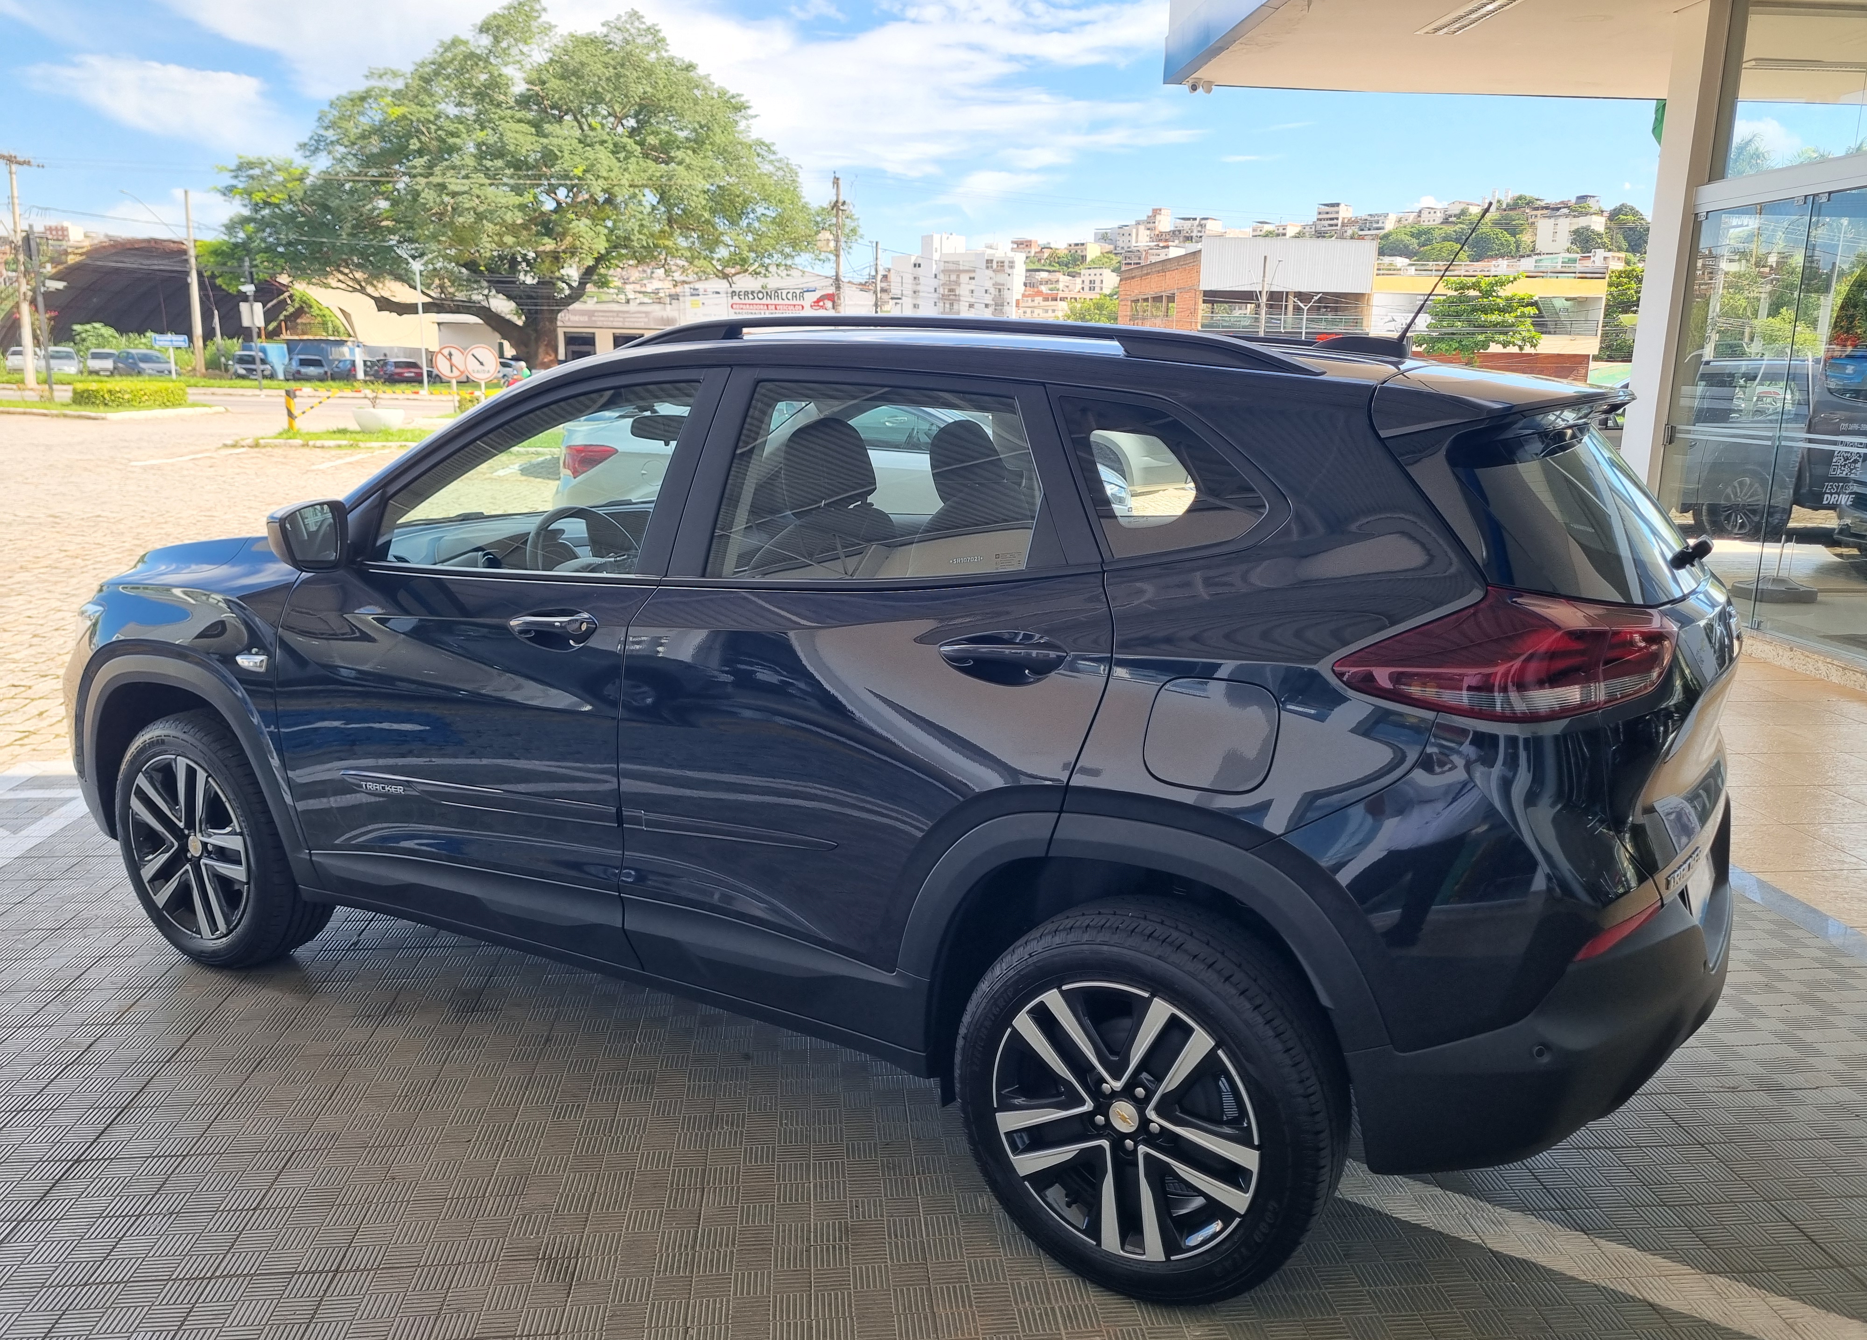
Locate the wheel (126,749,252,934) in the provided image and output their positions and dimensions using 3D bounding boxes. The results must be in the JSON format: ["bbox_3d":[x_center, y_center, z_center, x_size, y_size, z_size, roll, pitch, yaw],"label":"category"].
[{"bbox_3d":[-1.852,0.440,3.624,0.475,0.475,0.190,8,13,29],"label":"wheel"}]

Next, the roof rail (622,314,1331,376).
[{"bbox_3d":[-0.019,-0.612,2.641,1.500,0.100,0.075,8,13,29],"label":"roof rail"}]

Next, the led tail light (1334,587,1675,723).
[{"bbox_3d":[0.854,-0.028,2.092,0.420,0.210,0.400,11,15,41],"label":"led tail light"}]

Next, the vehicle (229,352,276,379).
[{"bbox_3d":[-34.899,-15.557,72.000,1.720,1.500,4.000,-2,12,-13],"label":"vehicle"}]

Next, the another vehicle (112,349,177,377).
[{"bbox_3d":[-38.648,-15.021,69.000,4.250,1.480,1.750,11,17,38],"label":"another vehicle"}]

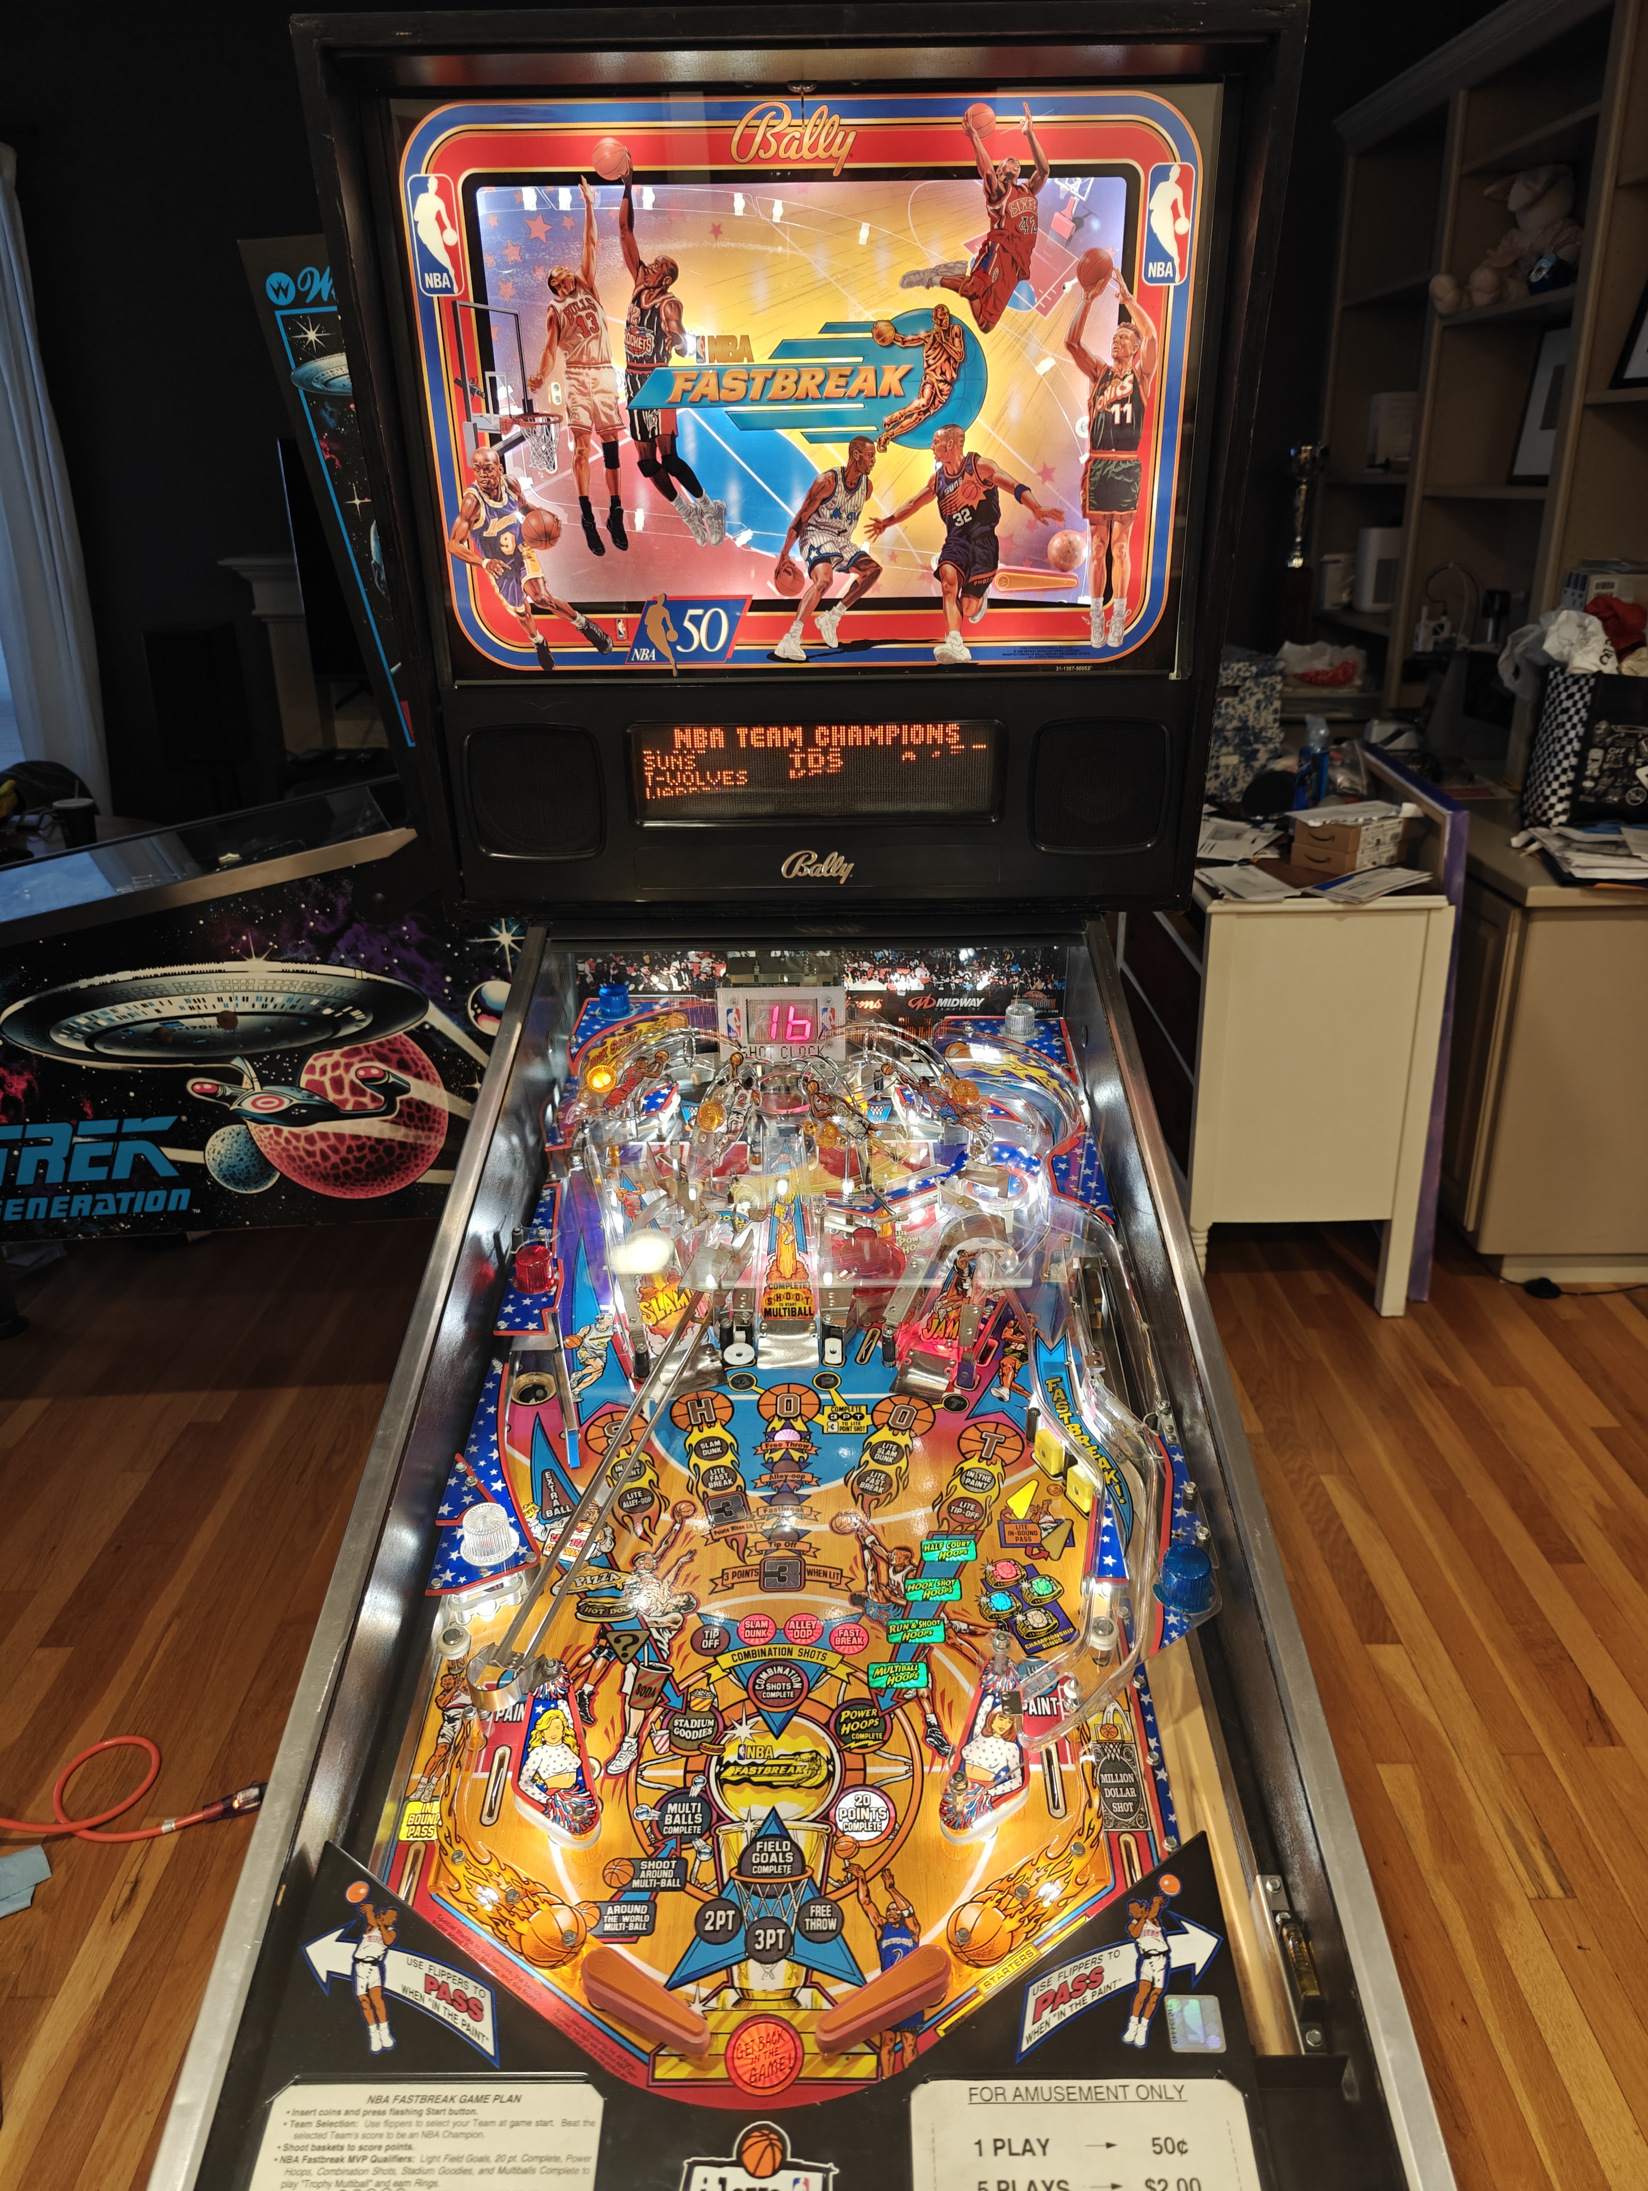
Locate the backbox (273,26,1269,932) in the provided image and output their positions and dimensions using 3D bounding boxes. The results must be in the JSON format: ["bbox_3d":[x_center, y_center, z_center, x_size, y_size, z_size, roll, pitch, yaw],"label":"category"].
[{"bbox_3d":[-0.010,-0.506,1.372,0.730,0.715,0.335,-1,21,0],"label":"backbox"}]

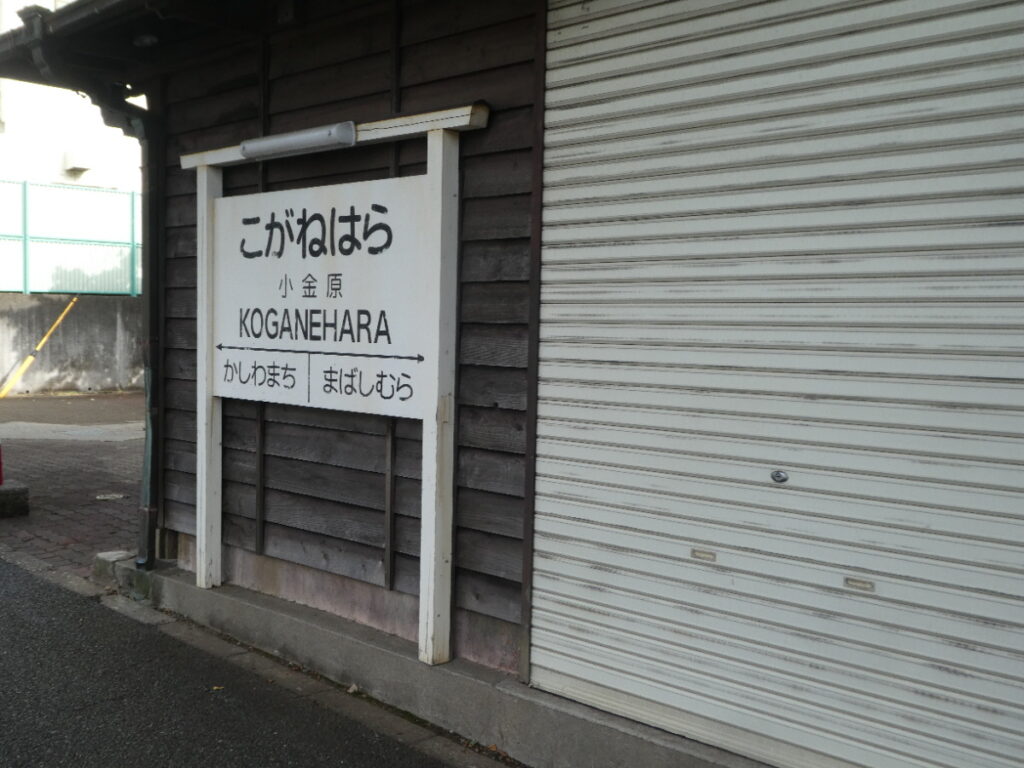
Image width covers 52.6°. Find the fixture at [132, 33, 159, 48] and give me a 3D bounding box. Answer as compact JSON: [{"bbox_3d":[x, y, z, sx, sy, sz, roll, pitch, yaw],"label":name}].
[{"bbox_3d":[-1.831,-1.714,5.174,0.125,0.050,0.125,4,4,41],"label":"fixture"}]

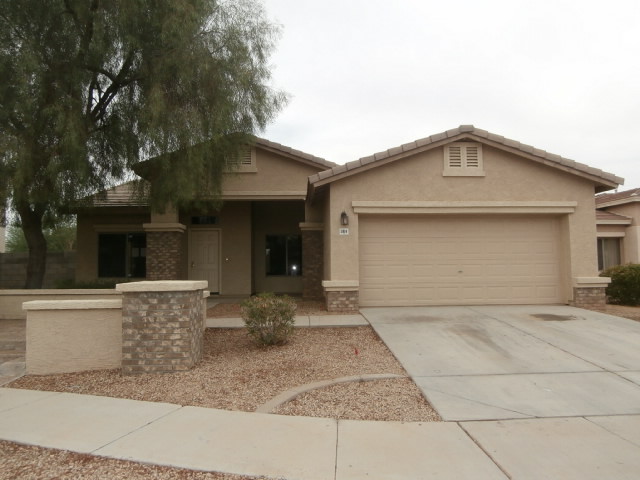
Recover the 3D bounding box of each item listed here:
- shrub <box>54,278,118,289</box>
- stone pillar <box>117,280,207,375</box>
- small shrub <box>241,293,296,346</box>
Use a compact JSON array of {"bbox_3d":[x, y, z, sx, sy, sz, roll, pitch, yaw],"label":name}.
[{"bbox_3d":[-6.930,1.480,13.150,1.850,0.650,0.950,0,-2,-3],"label":"shrub"},{"bbox_3d":[-2.180,1.190,6.270,1.000,1.190,0.930,0,-2,-4],"label":"stone pillar"},{"bbox_3d":[-0.835,1.295,7.270,0.900,0.870,0.870,0,-2,-3],"label":"small shrub"}]

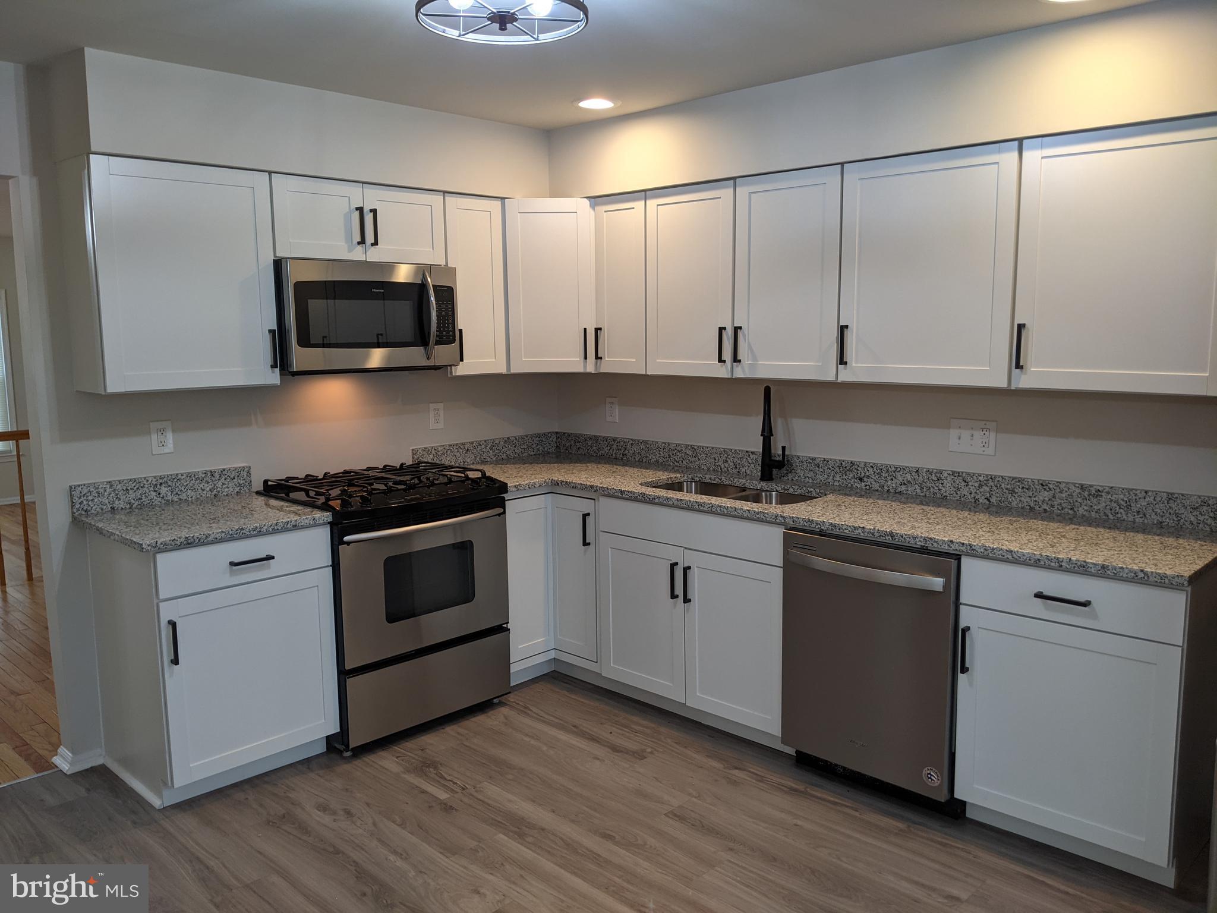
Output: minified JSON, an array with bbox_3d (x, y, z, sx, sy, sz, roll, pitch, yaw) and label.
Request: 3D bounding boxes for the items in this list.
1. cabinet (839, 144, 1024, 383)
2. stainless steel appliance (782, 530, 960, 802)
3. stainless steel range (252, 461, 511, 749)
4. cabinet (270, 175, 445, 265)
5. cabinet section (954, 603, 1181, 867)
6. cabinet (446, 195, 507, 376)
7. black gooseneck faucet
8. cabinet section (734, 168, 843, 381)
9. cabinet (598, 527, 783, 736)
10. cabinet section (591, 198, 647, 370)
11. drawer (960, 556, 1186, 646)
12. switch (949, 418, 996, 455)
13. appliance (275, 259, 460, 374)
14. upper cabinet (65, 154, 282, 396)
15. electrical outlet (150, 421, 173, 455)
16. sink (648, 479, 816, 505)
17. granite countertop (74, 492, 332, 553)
[{"bbox_3d":[1.159,-0.639,3.288,0.610,0.764,0.326,7,11,44],"label":"cabinet"},{"bbox_3d":[1.034,0.655,3.337,0.606,0.820,0.630,7,11,44],"label":"stainless steel appliance"},{"bbox_3d":[-0.897,0.570,3.876,0.680,0.962,0.768,7,11,44],"label":"stainless steel range"},{"bbox_3d":[-1.058,-0.922,3.805,0.325,0.305,0.762,7,11,44],"label":"cabinet"},{"bbox_3d":[1.479,0.734,2.892,0.590,0.614,0.625,7,11,44],"label":"cabinet section"},{"bbox_3d":[-0.685,-0.749,4.214,0.325,0.761,0.305,7,11,44],"label":"cabinet"},{"bbox_3d":[0.672,-0.087,3.868,0.107,0.403,0.240,1,8,9],"label":"black gooseneck faucet"},{"bbox_3d":[0.762,-0.675,3.612,0.459,0.757,0.327,7,11,44],"label":"cabinet section"},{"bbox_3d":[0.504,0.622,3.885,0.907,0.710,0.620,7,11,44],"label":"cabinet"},{"bbox_3d":[0.159,-0.748,4.188,0.305,0.757,0.327,7,11,44],"label":"cabinet section"},{"bbox_3d":[1.454,0.372,2.841,0.598,0.152,0.515,7,11,44],"label":"drawer"},{"bbox_3d":[1.317,-0.070,3.434,0.167,0.118,0.012,7,11,44],"label":"switch"},{"bbox_3d":[-1.023,-0.554,3.819,0.420,0.417,0.757,7,11,44],"label":"appliance"},{"bbox_3d":[-1.539,-0.625,3.361,0.326,0.764,0.603,7,11,44],"label":"upper cabinet"},{"bbox_3d":[-1.655,-0.070,3.523,0.008,0.123,0.077,7,11,44],"label":"electrical outlet"},{"bbox_3d":[0.499,0.251,3.828,0.790,0.200,0.425,7,11,44],"label":"sink"},{"bbox_3d":[-1.423,0.218,3.334,0.652,0.030,0.646,7,11,44],"label":"granite countertop"}]

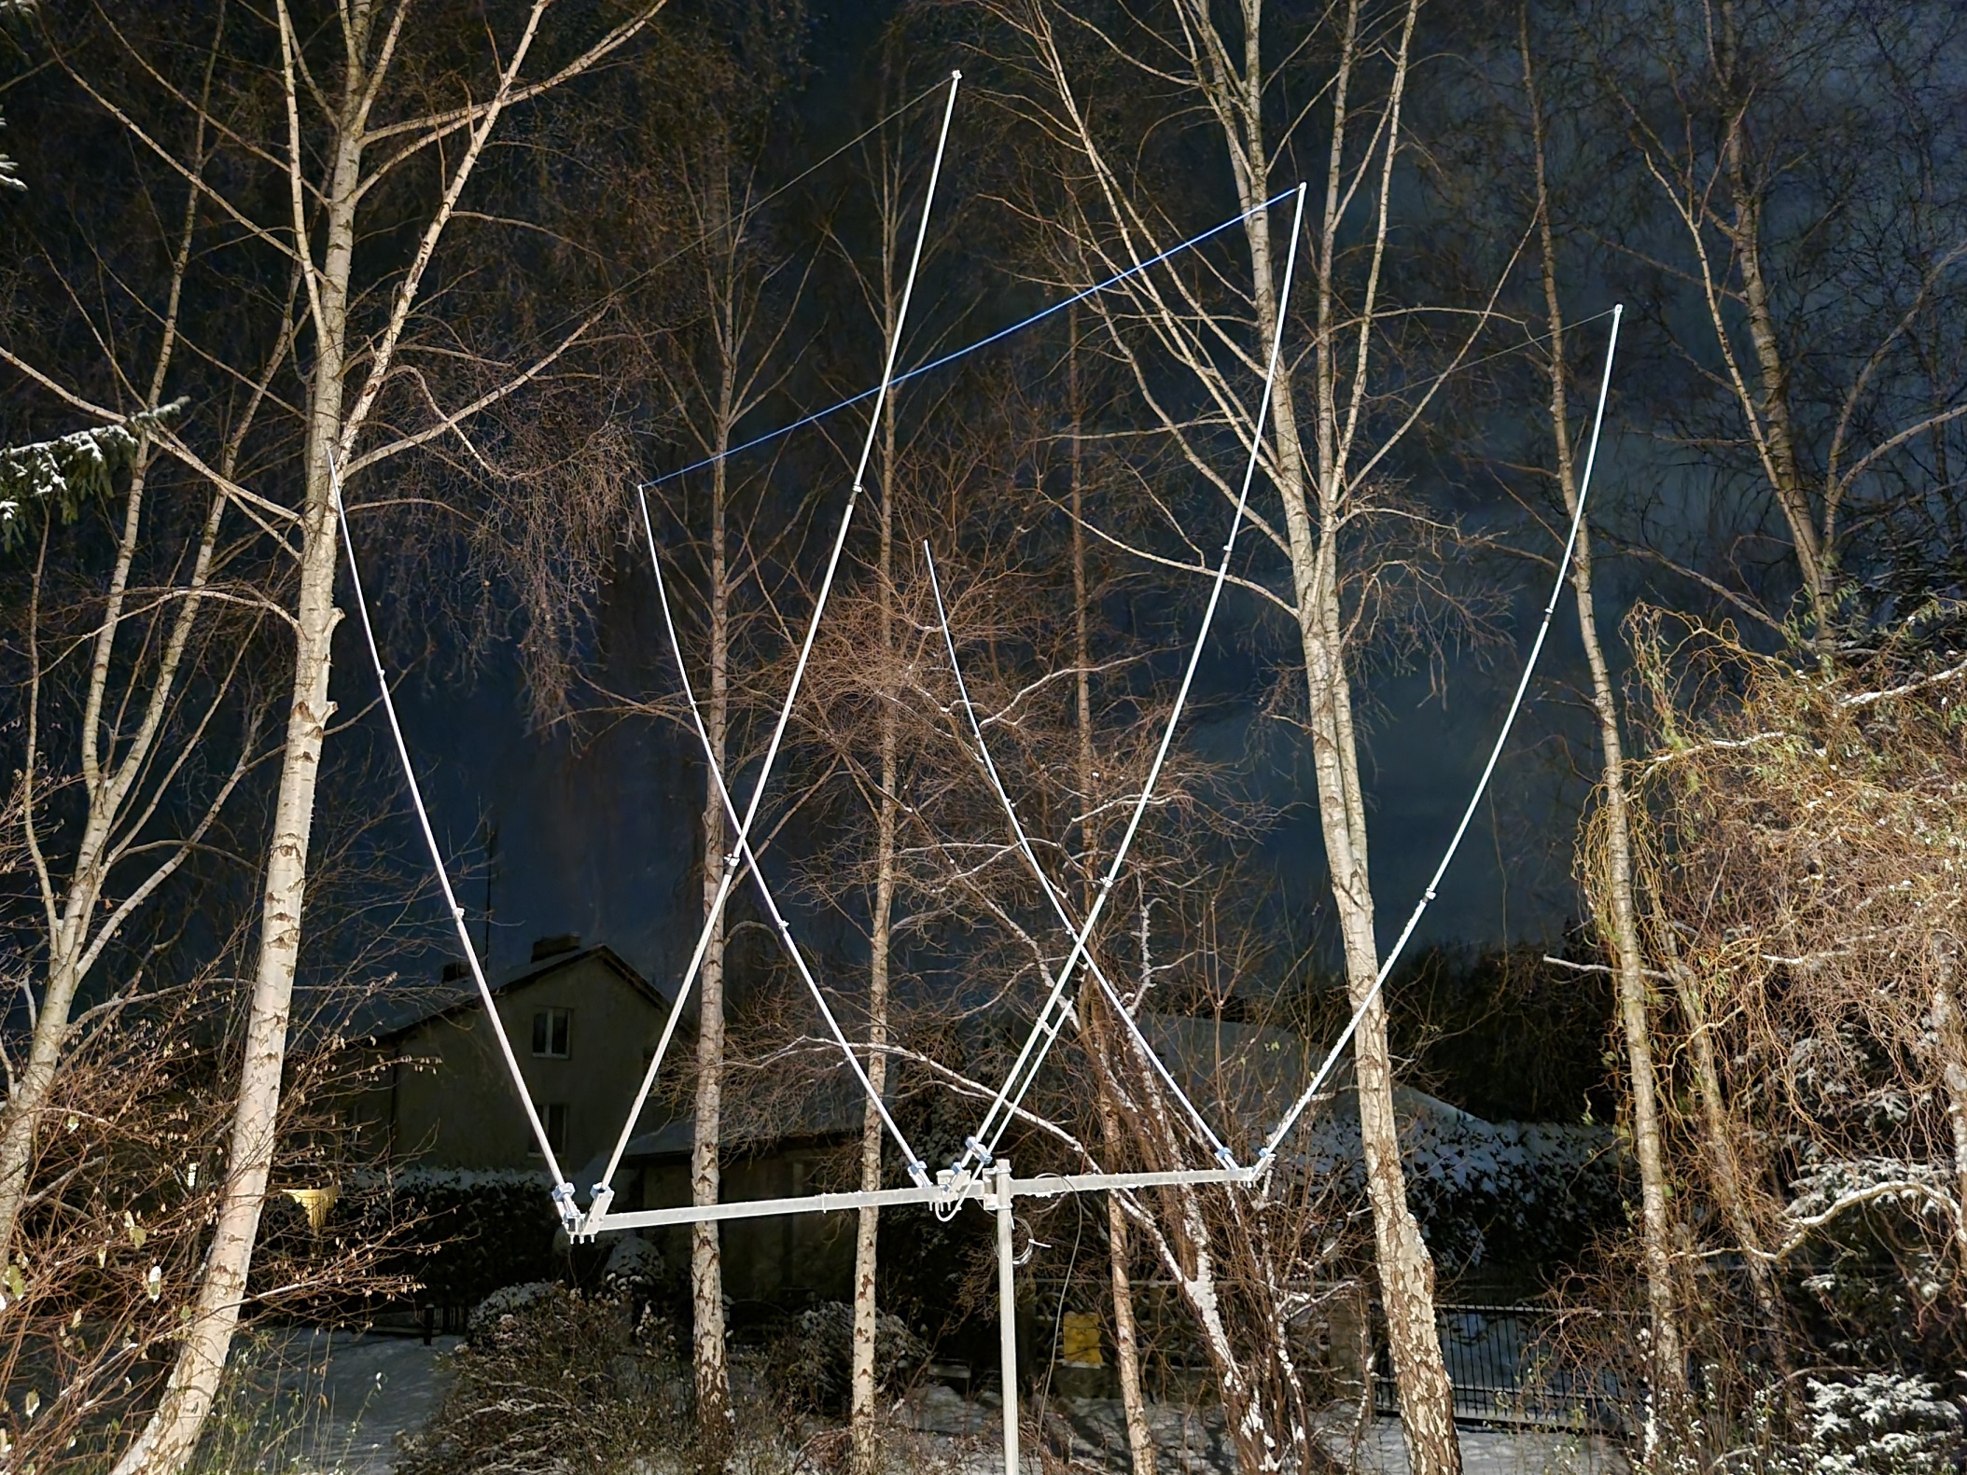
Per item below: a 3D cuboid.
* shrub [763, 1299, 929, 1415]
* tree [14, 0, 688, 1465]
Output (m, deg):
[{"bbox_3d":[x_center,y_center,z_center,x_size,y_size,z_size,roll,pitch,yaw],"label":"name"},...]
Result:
[{"bbox_3d":[-1.200,5.335,12.799,1.400,0.950,1.300,0,-17,0],"label":"shrub"},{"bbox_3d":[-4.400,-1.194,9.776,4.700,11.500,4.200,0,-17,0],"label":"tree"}]

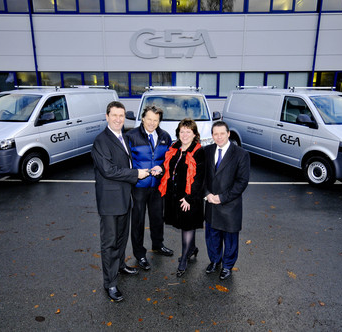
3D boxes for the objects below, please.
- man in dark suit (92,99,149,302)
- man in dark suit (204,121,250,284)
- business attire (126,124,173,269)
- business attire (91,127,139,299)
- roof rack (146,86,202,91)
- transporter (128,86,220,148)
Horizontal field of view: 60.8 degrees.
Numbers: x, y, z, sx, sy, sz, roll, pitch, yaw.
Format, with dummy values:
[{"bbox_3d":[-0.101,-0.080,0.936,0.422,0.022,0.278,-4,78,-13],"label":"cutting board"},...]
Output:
[{"bbox_3d":[-0.481,0.341,2.861,0.560,1.870,0.500,-12,19,-38],"label":"man in dark suit"},{"bbox_3d":[0.549,0.380,3.098,0.550,1.680,0.400,8,16,26],"label":"man in dark suit"},{"bbox_3d":[-0.201,0.351,3.318,0.560,1.620,0.460,-3,15,-12],"label":"business attire"},{"bbox_3d":[-0.491,0.447,2.889,0.550,1.650,0.480,-12,19,-38],"label":"business attire"},{"bbox_3d":[0.048,-2.217,8.407,1.440,0.130,2.300,0,15,-1],"label":"roof rack"},{"bbox_3d":[0.059,-1.079,7.895,2.000,2.060,4.890,0,15,-1],"label":"transporter"}]

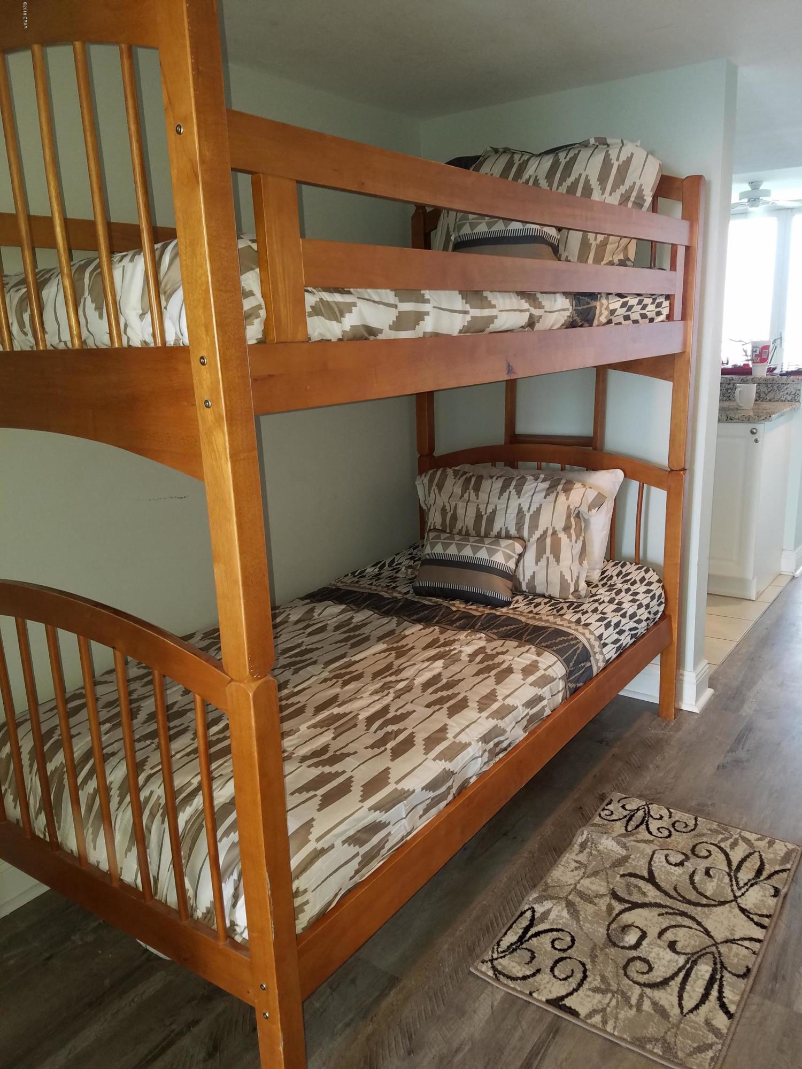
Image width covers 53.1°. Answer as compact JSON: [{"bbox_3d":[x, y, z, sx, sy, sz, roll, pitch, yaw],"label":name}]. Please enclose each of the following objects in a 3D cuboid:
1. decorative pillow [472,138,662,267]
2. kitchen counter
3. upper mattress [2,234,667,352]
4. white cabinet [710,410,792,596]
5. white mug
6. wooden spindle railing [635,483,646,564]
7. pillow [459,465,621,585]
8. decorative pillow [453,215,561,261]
[{"bbox_3d":[0.437,-1.025,2.589,0.670,0.414,0.168,8,-4,34],"label":"decorative pillow"},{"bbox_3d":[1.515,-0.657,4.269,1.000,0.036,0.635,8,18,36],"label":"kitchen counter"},{"bbox_3d":[-0.082,-0.585,2.091,0.985,0.197,1.921,8,18,34],"label":"upper mattress"},{"bbox_3d":[1.763,-0.182,4.315,0.443,0.891,0.552,8,18,34],"label":"white cabinet"},{"bbox_3d":[1.754,-0.707,4.107,0.128,0.118,0.098,-10,16,-27],"label":"white mug"},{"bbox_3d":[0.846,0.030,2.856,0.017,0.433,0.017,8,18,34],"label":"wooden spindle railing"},{"bbox_3d":[0.454,-0.068,2.900,0.650,0.414,0.158,8,0,34],"label":"pillow"},{"bbox_3d":[0.312,-0.869,2.382,0.380,0.250,0.130,10,-11,37],"label":"decorative pillow"}]

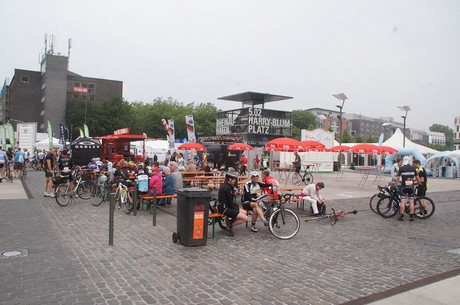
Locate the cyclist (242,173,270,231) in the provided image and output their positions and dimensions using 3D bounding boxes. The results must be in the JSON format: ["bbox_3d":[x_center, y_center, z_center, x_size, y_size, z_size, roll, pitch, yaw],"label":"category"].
[{"bbox_3d":[0.631,1.126,8.050,0.600,1.380,0.750,1,0,-30],"label":"cyclist"}]

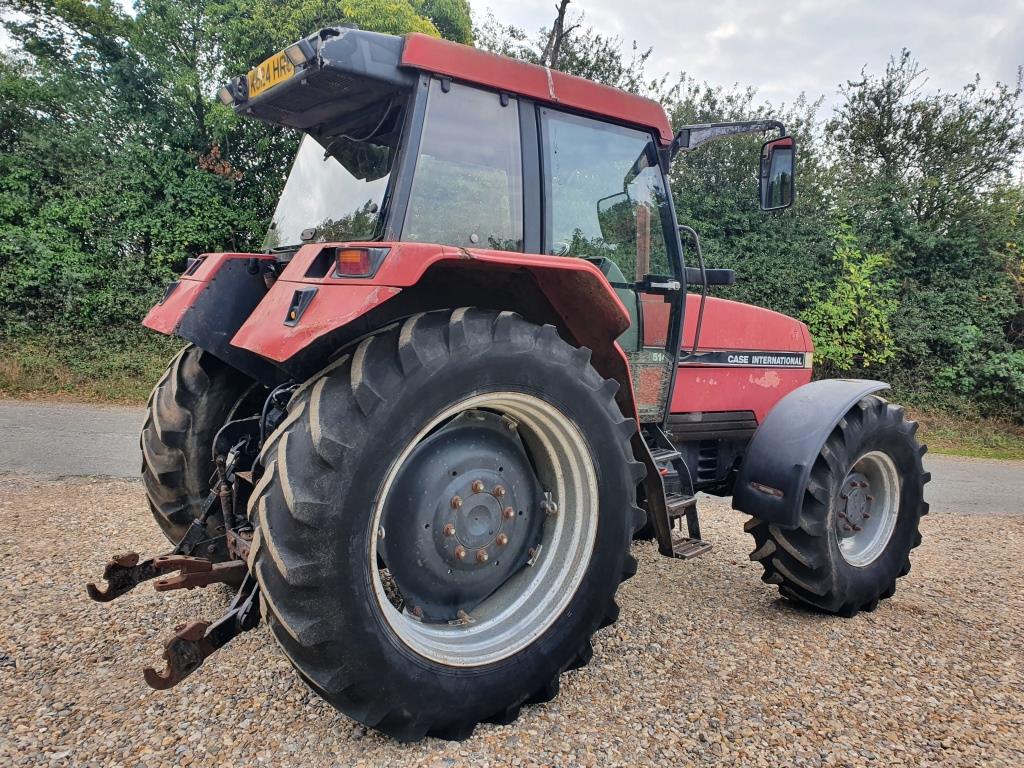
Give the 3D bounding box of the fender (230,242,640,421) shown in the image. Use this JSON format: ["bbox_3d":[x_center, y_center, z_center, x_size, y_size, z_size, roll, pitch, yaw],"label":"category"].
[{"bbox_3d":[-0.153,-0.206,3.060,1.730,0.680,0.640,0,6,-36],"label":"fender"}]

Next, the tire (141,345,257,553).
[{"bbox_3d":[-1.238,0.316,4.481,1.660,1.630,0.480,0,6,-36],"label":"tire"}]

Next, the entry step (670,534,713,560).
[{"bbox_3d":[0.871,0.823,3.860,0.165,0.033,0.285,8,6,41],"label":"entry step"}]

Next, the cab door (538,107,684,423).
[{"bbox_3d":[0.472,-0.492,3.564,0.900,1.370,0.110,0,6,-36],"label":"cab door"}]

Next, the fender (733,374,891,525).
[{"bbox_3d":[1.727,0.368,4.336,0.940,0.770,0.430,0,6,-36],"label":"fender"}]

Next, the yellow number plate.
[{"bbox_3d":[-1.017,-1.300,3.231,0.020,0.118,0.540,0,6,-36],"label":"yellow number plate"}]

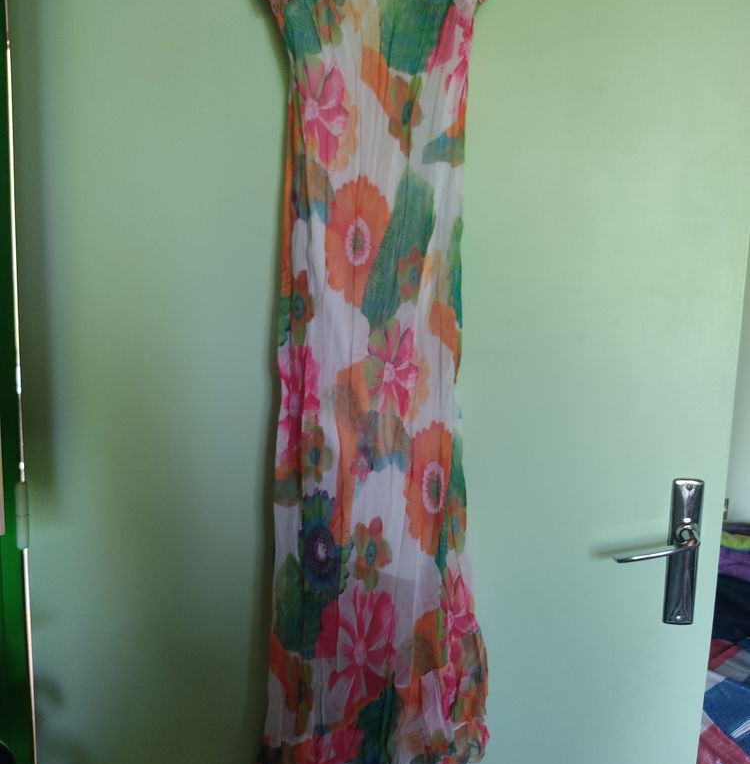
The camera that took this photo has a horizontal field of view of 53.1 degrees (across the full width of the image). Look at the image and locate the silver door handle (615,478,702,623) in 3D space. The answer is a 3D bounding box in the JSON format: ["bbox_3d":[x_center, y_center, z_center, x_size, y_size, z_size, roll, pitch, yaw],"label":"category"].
[{"bbox_3d":[0.342,0.214,0.913,0.117,0.188,0.054,2,8,1],"label":"silver door handle"}]

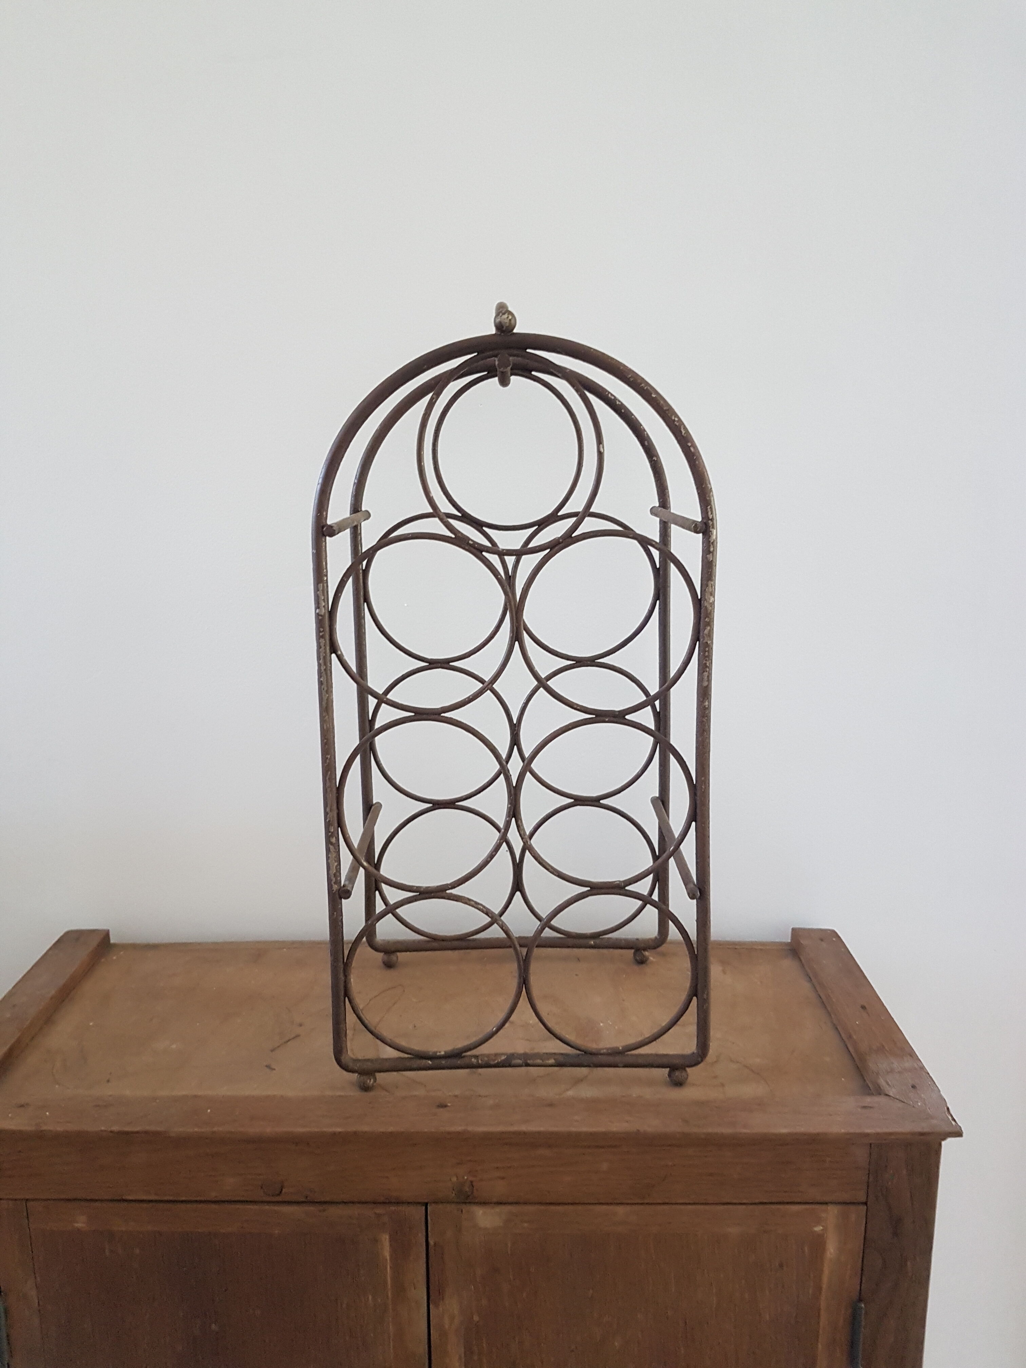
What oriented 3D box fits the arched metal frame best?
[{"bbox_3d":[0.002,0.005,0.639,0.223,0.452,0.158,-1,12,-1],"label":"arched metal frame"}]

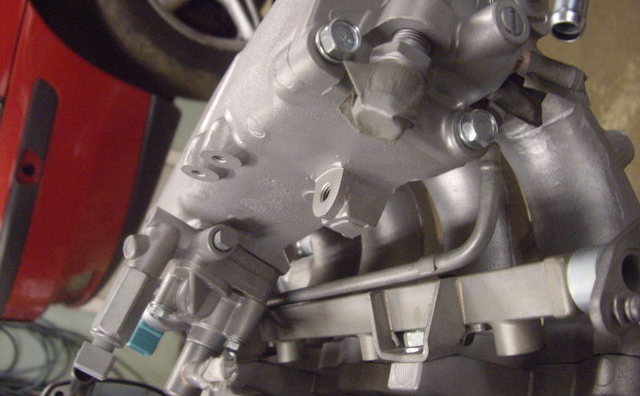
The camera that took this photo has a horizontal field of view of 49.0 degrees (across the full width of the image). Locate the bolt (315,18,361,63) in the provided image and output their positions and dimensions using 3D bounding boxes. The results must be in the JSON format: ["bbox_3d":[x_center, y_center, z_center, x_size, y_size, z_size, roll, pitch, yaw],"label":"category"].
[{"bbox_3d":[0.007,-0.062,0.275,0.009,0.017,0.017,163,108,-65],"label":"bolt"}]

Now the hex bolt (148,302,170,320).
[{"bbox_3d":[-0.101,0.071,0.440,0.014,0.014,0.008,90,-160,-56],"label":"hex bolt"}]

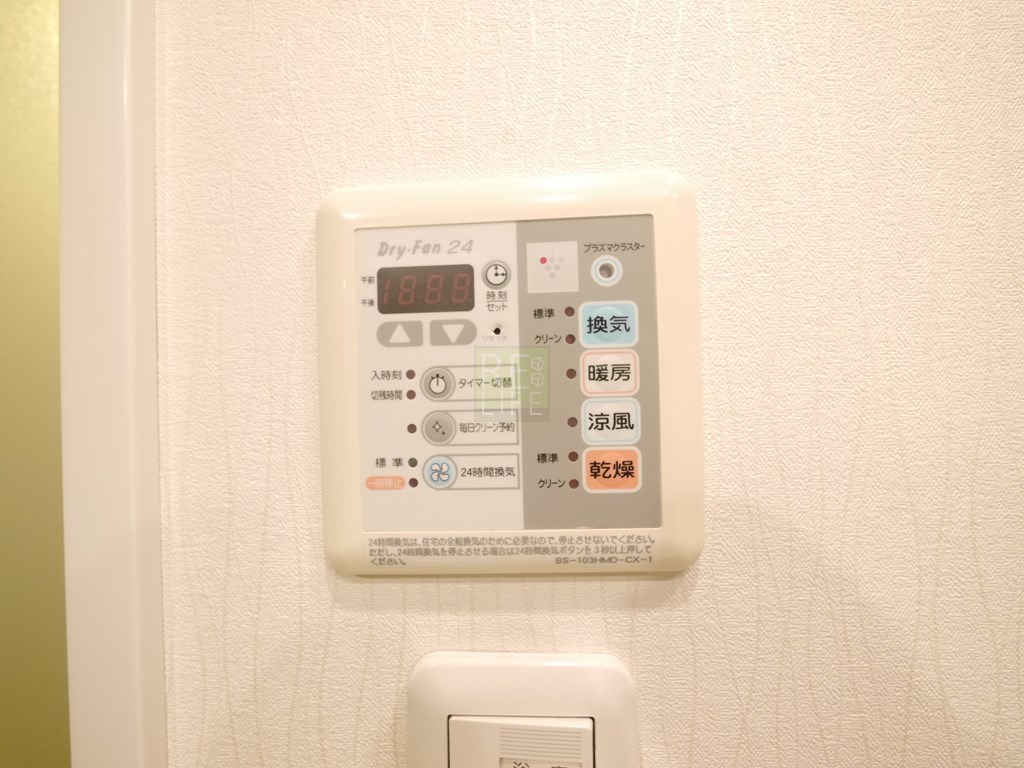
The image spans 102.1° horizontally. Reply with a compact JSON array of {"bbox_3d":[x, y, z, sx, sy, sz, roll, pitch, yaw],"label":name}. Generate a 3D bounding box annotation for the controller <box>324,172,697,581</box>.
[{"bbox_3d":[-0.001,-0.003,0.122,0.116,0.120,0.014,-2,-1,2],"label":"controller"}]

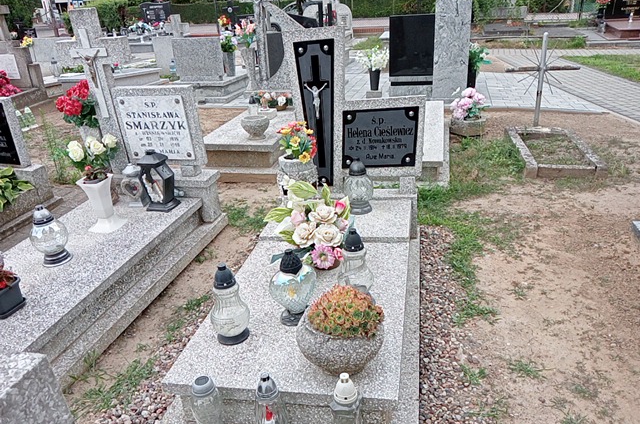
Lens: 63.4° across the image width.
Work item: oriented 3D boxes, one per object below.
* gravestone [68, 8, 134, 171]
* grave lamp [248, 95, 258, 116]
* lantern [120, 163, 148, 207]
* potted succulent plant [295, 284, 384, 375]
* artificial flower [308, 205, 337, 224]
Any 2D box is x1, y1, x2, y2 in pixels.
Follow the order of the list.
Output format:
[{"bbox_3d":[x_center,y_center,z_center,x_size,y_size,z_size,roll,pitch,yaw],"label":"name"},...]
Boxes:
[{"bbox_3d":[-1.458,-0.793,3.515,0.235,1.085,0.108,0,23,11],"label":"gravestone"},{"bbox_3d":[-0.744,-1.170,5.691,0.093,0.213,0.093,0,22,12],"label":"grave lamp"},{"bbox_3d":[-1.226,-0.180,3.405,0.143,0.284,0.106,-5,20,-4],"label":"lantern"},{"bbox_3d":[0.064,0.373,1.676,0.283,0.271,0.283,-3,20,1],"label":"potted succulent plant"},{"bbox_3d":[0.011,0.010,2.362,0.128,0.090,0.111,-3,20,0],"label":"artificial flower"}]

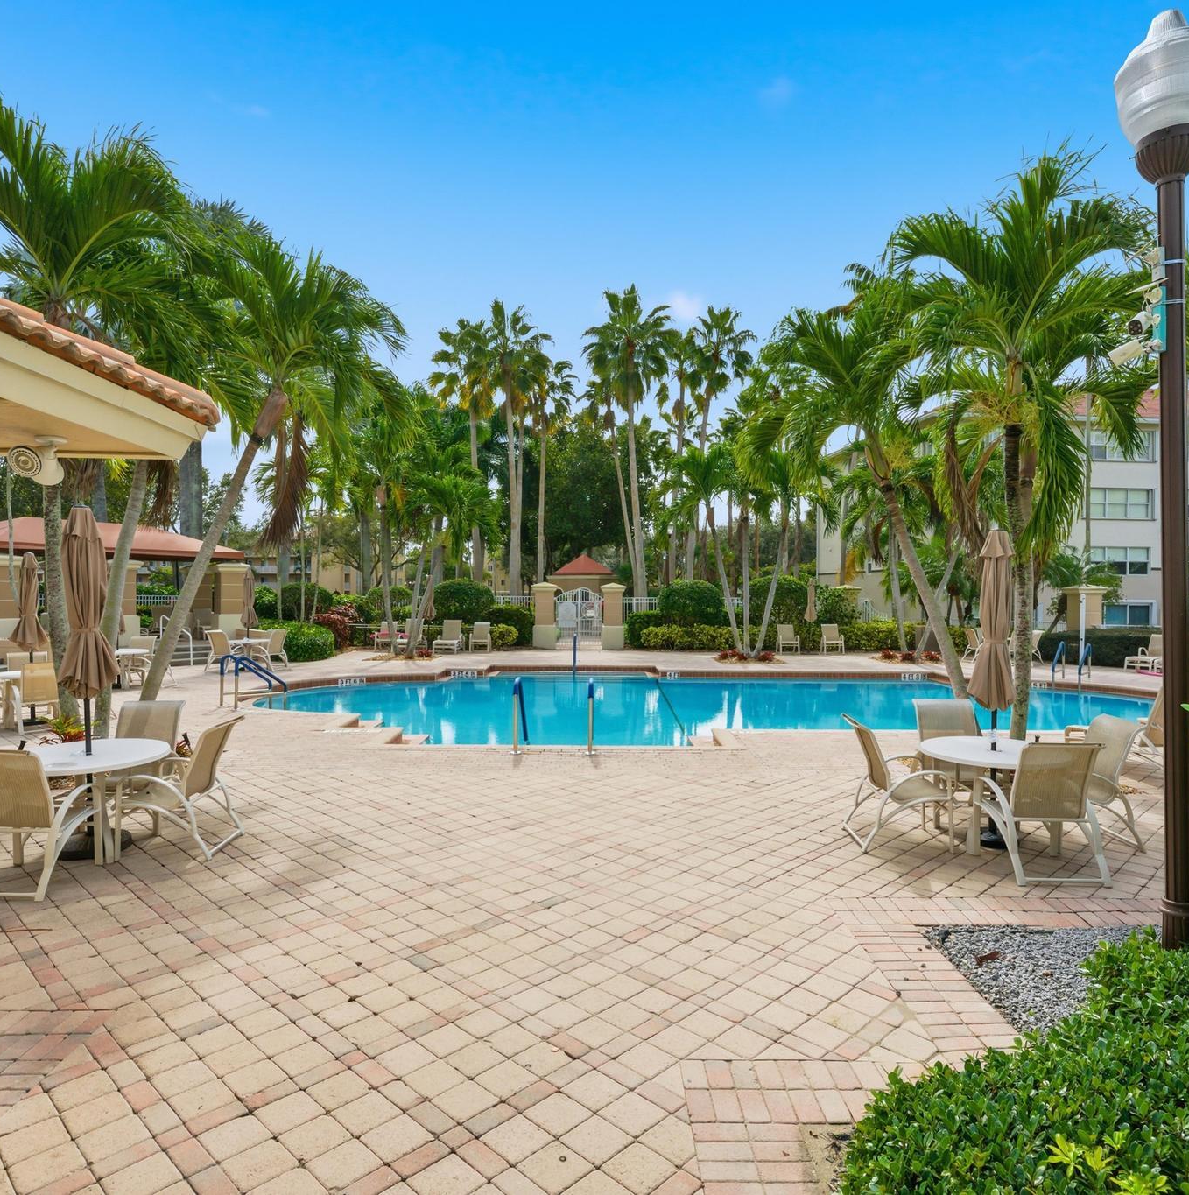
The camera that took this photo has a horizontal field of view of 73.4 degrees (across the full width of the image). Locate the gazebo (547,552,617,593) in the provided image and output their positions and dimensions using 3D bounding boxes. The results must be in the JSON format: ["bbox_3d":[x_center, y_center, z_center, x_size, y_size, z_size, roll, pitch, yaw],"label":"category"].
[{"bbox_3d":[-0.750,-0.320,47.000,3.700,4.450,3.700,0,0,17],"label":"gazebo"}]

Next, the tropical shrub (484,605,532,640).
[{"bbox_3d":[-2.960,0.922,27.600,1.700,1.450,1.500,0,0,0],"label":"tropical shrub"}]

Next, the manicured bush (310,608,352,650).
[{"bbox_3d":[-8.527,1.044,25.800,1.400,1.400,1.300,0,0,0],"label":"manicured bush"}]

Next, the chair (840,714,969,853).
[{"bbox_3d":[2.390,1.480,6.360,0.730,0.960,0.630,0,0,0],"label":"chair"}]

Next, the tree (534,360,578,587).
[{"bbox_3d":[-2.300,-5.400,43.000,3.000,14.600,3.000,0,0,0],"label":"tree"}]

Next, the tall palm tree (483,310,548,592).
[{"bbox_3d":[-4.200,-6.950,43.000,3.400,17.700,3.400,0,0,0],"label":"tall palm tree"}]

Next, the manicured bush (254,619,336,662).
[{"bbox_3d":[-8.804,1.247,23.400,2.400,1.250,2.000,0,0,-17],"label":"manicured bush"}]

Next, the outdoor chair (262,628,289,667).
[{"bbox_3d":[-7.870,1.300,19.500,0.690,0.950,0.640,0,0,20],"label":"outdoor chair"}]

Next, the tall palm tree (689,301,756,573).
[{"bbox_3d":[6.050,-5.900,38.000,3.300,15.600,3.100,0,0,0],"label":"tall palm tree"}]

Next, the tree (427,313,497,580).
[{"bbox_3d":[-5.949,-5.445,36.000,3.100,14.300,3.100,0,0,0],"label":"tree"}]

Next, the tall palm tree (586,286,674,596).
[{"bbox_3d":[1.428,-5.459,32.500,3.500,14.300,3.500,0,0,0],"label":"tall palm tree"}]

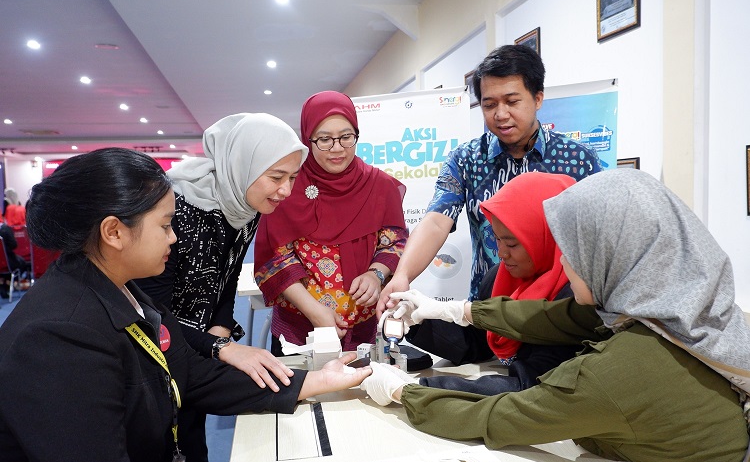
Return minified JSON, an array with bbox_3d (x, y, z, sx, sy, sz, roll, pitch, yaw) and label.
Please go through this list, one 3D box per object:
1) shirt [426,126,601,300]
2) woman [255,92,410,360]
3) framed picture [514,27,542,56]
[{"bbox_3d":[0.395,0.035,1.700,0.520,0.660,0.360,-1,4,13],"label":"shirt"},{"bbox_3d":[-0.138,0.325,1.920,0.500,1.510,0.420,-2,4,-10],"label":"woman"},{"bbox_3d":[1.052,-1.214,4.180,0.030,0.270,0.370,-2,4,-11],"label":"framed picture"}]

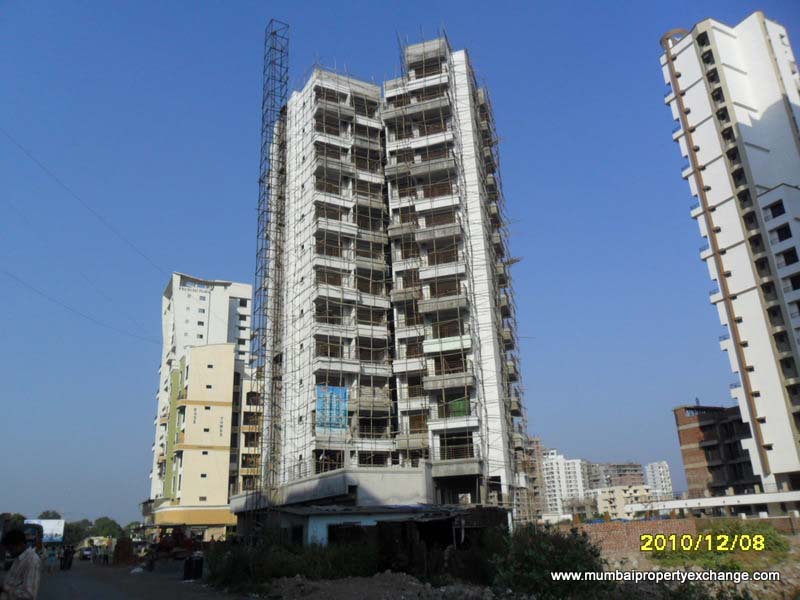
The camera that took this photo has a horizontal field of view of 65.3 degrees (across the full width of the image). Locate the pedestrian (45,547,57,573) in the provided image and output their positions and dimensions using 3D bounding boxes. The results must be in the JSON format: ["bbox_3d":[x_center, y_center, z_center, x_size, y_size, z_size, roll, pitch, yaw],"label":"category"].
[{"bbox_3d":[-20.792,15.545,37.389,0.500,1.630,0.350,7,-22,-26],"label":"pedestrian"}]

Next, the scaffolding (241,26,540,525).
[{"bbox_3d":[-1.345,-0.932,55.808,21.500,43.000,16.000,-2,-19,-3],"label":"scaffolding"}]

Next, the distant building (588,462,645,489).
[{"bbox_3d":[154.563,134.405,442.038,36.000,32.100,20.000,3,-20,-16],"label":"distant building"}]

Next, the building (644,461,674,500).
[{"bbox_3d":[202.373,145.246,484.988,18.000,36.000,17.000,-4,-19,3],"label":"building"}]

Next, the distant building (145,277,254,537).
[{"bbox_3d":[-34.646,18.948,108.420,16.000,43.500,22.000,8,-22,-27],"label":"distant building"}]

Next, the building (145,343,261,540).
[{"bbox_3d":[-28.150,22.963,95.552,14.000,26.800,21.000,8,-22,-27],"label":"building"}]

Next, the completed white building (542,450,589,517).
[{"bbox_3d":[115.443,126.877,432.632,28.000,42.500,20.000,-4,-19,3],"label":"completed white building"}]

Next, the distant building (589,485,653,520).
[{"bbox_3d":[95.848,85.842,265.389,20.000,12.300,13.000,9,-23,-30],"label":"distant building"}]

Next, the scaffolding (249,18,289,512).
[{"bbox_3d":[-10.998,-3.978,52.808,1.700,47.600,1.700,10,-23,-33],"label":"scaffolding"}]

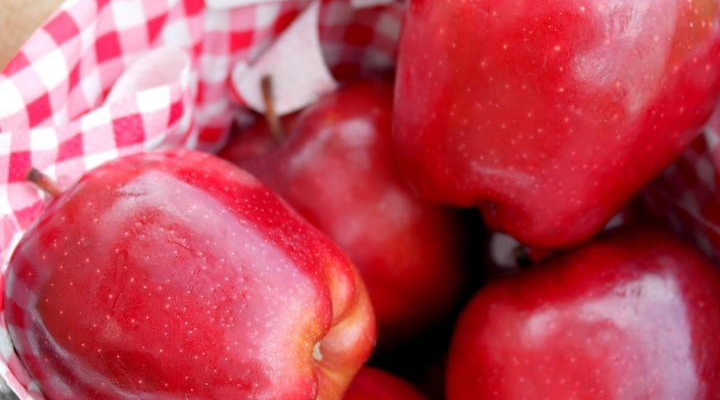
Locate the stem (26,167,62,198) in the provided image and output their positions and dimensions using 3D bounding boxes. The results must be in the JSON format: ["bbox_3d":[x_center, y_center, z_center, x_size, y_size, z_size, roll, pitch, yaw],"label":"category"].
[{"bbox_3d":[-0.076,-0.004,0.388,0.013,0.003,0.003,39,90,22],"label":"stem"}]

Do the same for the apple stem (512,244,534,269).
[{"bbox_3d":[0.040,0.014,0.396,0.004,0.004,0.010,-38,59,0],"label":"apple stem"}]

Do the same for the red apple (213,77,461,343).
[{"bbox_3d":[-0.006,0.005,0.419,0.070,0.073,0.070,-32,32,0],"label":"red apple"}]

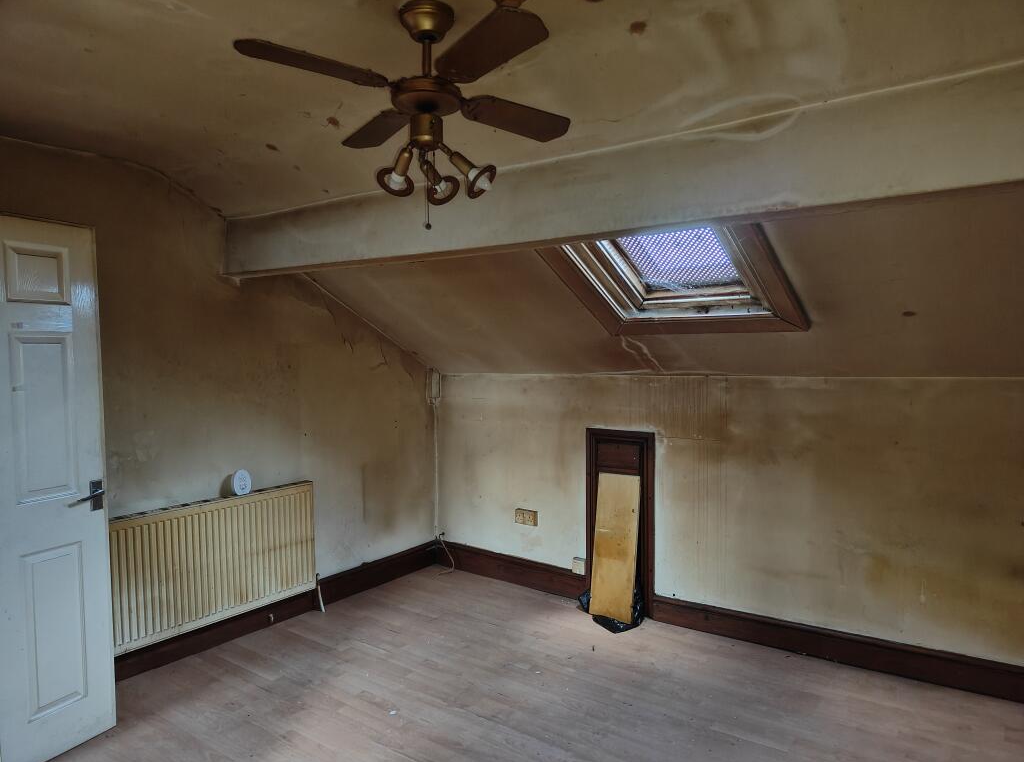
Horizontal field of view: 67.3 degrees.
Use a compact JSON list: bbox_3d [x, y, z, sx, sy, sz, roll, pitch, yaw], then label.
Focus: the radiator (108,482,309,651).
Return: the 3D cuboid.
[{"bbox_3d":[-1.506,0.909,3.873,0.080,0.600,1.220,1,4,36],"label":"radiator"}]

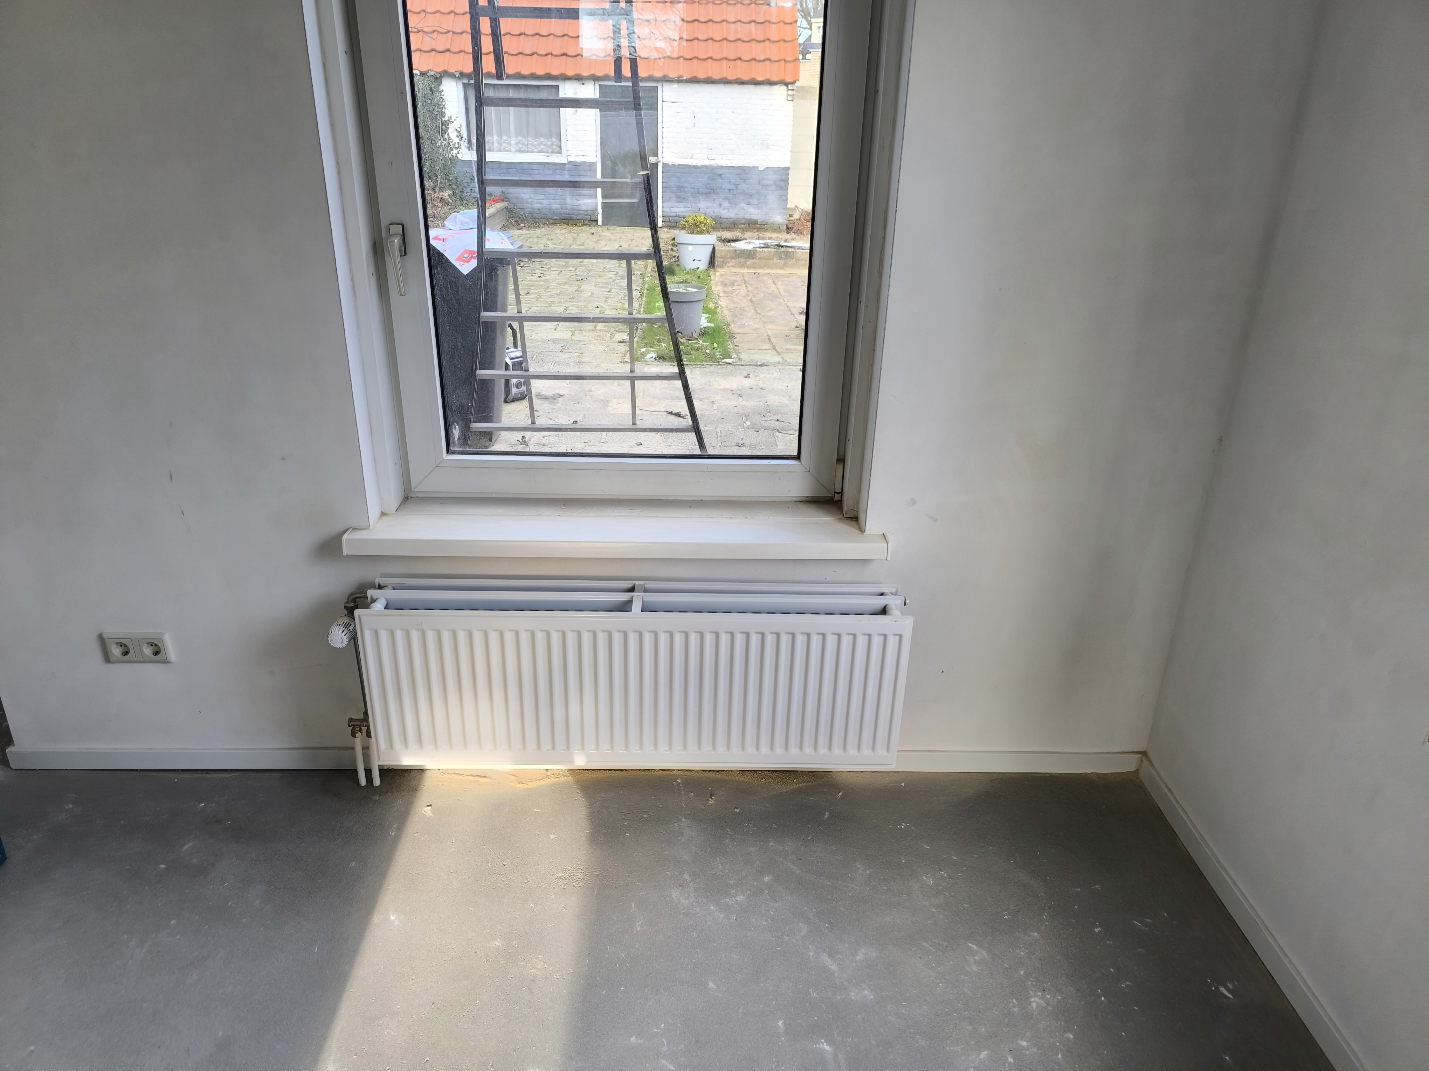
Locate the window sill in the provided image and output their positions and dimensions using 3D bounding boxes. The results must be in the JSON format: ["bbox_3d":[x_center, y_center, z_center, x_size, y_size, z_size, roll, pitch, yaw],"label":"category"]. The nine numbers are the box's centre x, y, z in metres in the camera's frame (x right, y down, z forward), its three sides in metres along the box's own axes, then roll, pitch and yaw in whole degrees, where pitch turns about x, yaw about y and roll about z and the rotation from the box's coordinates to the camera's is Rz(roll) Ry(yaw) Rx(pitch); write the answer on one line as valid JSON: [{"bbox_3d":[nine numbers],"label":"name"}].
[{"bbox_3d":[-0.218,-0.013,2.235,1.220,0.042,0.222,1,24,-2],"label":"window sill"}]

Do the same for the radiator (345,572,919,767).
[{"bbox_3d":[-0.174,0.324,2.192,1.199,0.406,0.154,1,24,-2],"label":"radiator"}]

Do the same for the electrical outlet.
[{"bbox_3d":[-1.377,0.270,2.264,0.156,0.081,0.012,1,24,-2],"label":"electrical outlet"}]

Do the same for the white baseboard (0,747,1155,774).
[{"bbox_3d":[-0.330,0.575,2.422,2.864,0.057,0.015,1,24,-2],"label":"white baseboard"}]

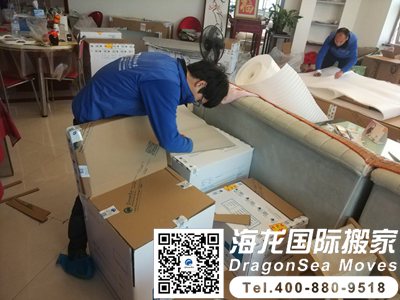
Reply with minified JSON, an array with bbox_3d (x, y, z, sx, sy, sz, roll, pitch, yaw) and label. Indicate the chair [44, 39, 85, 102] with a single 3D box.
[{"bbox_3d":[-1.660,-0.920,3.334,0.480,0.860,0.440,2,28,-4],"label":"chair"}]

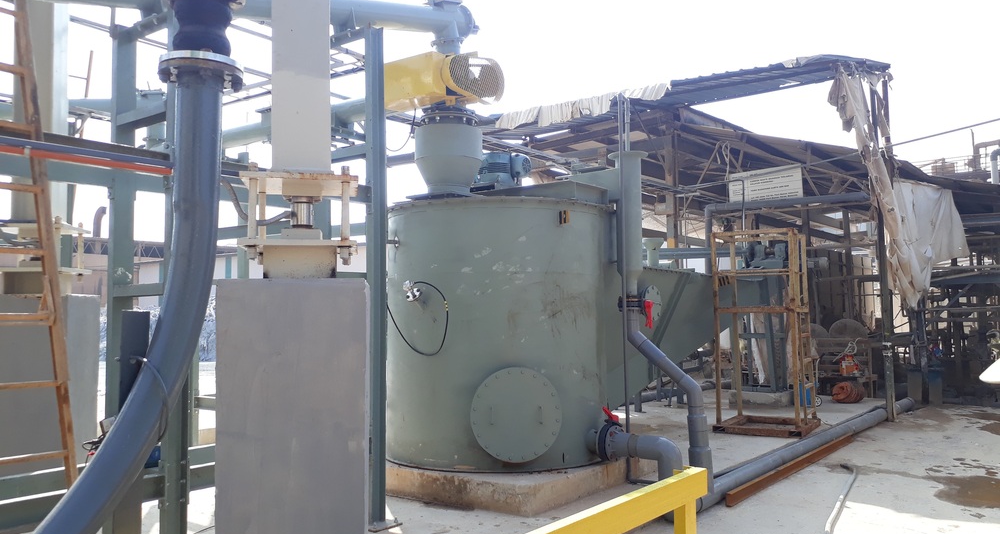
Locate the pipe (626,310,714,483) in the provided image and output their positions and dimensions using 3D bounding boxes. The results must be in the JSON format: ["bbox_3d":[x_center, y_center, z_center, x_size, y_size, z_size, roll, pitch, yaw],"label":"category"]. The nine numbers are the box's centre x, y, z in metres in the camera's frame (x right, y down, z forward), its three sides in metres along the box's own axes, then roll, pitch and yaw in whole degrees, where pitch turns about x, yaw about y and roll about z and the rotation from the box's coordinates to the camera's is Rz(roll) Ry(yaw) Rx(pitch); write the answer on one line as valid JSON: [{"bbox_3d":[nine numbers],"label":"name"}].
[{"bbox_3d":[1.497,1.169,6.861,0.760,1.550,0.220,-3,-5,31],"label":"pipe"}]

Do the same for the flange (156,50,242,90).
[{"bbox_3d":[-1.079,-0.718,2.820,0.285,0.080,0.285,1,-5,-21],"label":"flange"}]

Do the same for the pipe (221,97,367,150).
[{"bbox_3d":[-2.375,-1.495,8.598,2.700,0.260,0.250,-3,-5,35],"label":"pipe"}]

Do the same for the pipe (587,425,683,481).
[{"bbox_3d":[1.175,1.669,6.824,0.920,0.510,0.330,-4,-6,44],"label":"pipe"}]

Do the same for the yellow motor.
[{"bbox_3d":[-0.561,-1.818,7.658,0.900,0.470,0.640,-4,-5,37],"label":"yellow motor"}]

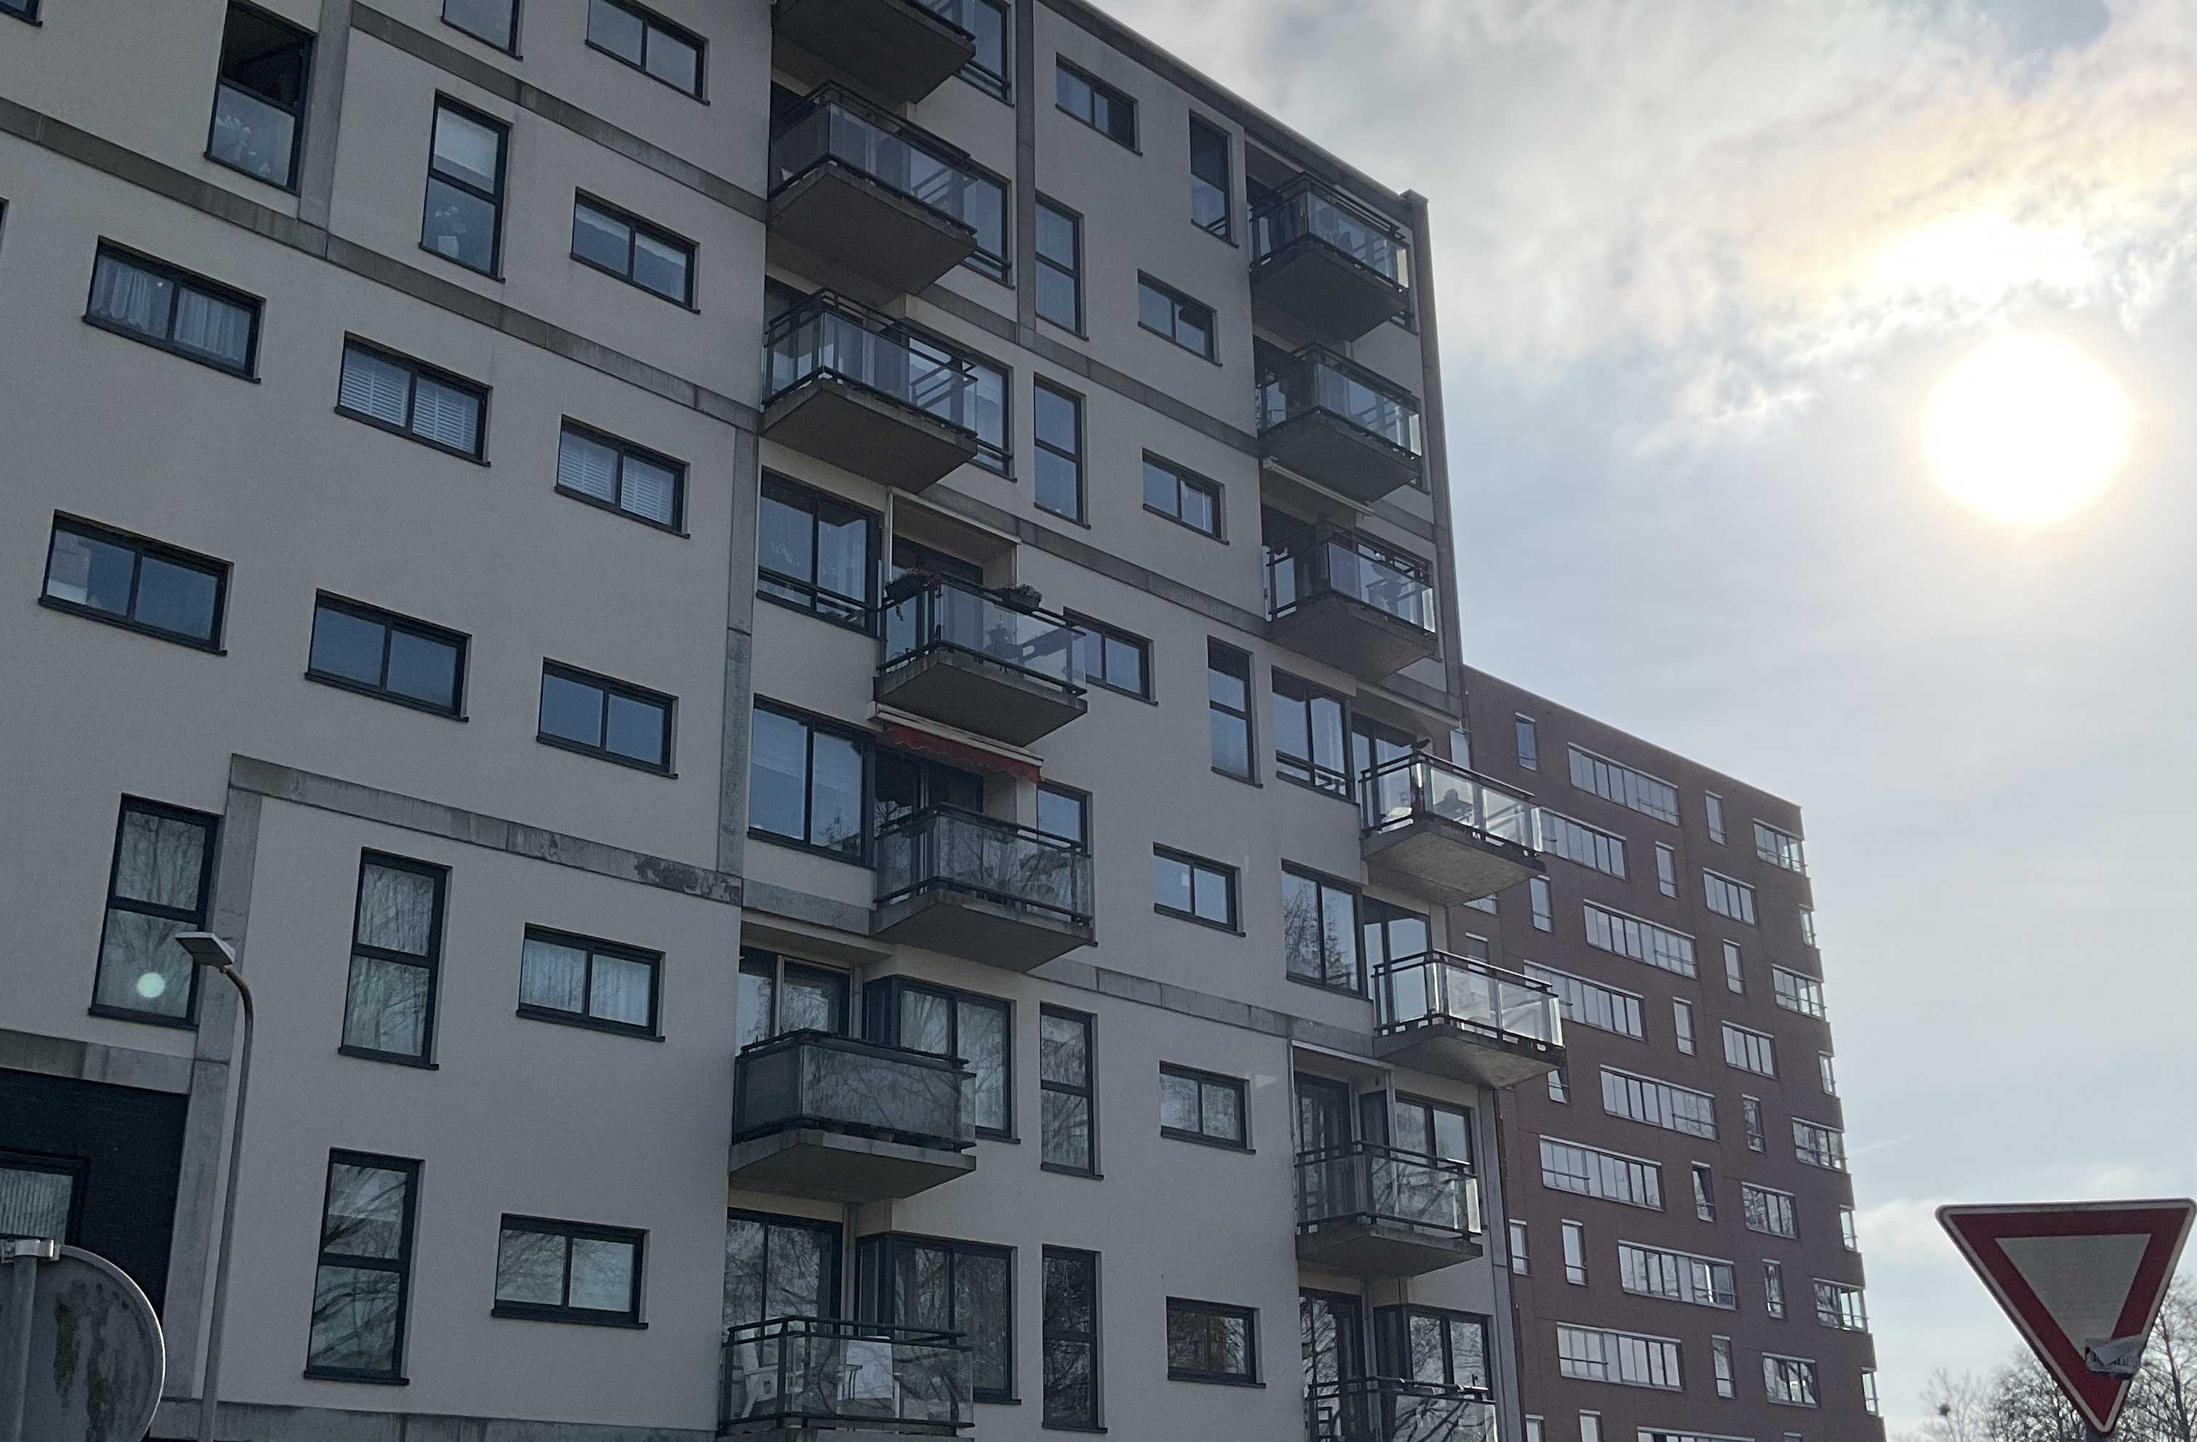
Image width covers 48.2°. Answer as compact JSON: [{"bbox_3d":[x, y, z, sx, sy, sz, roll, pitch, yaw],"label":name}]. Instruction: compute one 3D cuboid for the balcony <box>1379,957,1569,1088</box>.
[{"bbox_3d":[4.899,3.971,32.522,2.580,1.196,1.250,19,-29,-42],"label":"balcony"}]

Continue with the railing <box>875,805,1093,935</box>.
[{"bbox_3d":[-1.242,1.712,26.806,1.021,0.968,2.215,-21,-29,41],"label":"railing"}]

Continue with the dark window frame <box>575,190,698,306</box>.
[{"bbox_3d":[-4.982,-4.991,26.228,0.120,0.836,1.556,-20,-28,41],"label":"dark window frame"}]

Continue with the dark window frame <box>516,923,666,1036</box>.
[{"bbox_3d":[-5.145,2.682,24.906,0.140,0.937,1.710,-20,-28,41],"label":"dark window frame"}]

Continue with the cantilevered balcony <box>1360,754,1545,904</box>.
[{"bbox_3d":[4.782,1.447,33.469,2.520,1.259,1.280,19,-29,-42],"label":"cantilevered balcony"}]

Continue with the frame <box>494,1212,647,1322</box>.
[{"bbox_3d":[-4.831,5.036,22.377,0.120,0.878,1.573,-20,-28,41],"label":"frame"}]

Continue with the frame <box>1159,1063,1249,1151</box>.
[{"bbox_3d":[1.338,4.912,31.016,0.140,0.948,1.700,-20,-28,41],"label":"frame"}]

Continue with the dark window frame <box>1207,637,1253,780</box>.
[{"bbox_3d":[1.666,-0.108,31.478,0.120,1.828,0.830,-20,-28,41],"label":"dark window frame"}]

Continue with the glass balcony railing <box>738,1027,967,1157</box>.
[{"bbox_3d":[-2.403,3.788,24.372,2.173,0.887,1.077,19,-29,-41],"label":"glass balcony railing"}]

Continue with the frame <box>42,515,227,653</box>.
[{"bbox_3d":[-8.807,-1.228,22.520,0.140,0.917,1.720,-20,-28,41],"label":"frame"}]

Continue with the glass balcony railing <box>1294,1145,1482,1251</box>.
[{"bbox_3d":[3.563,5.817,29.924,2.223,0.877,1.077,19,-29,-41],"label":"glass balcony railing"}]

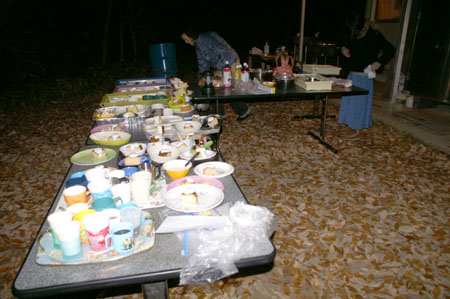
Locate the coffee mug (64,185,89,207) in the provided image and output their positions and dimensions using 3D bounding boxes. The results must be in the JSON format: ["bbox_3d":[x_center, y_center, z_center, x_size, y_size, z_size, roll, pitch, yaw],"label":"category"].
[{"bbox_3d":[-0.606,0.203,1.395,0.115,0.078,0.087,0,20,0],"label":"coffee mug"}]

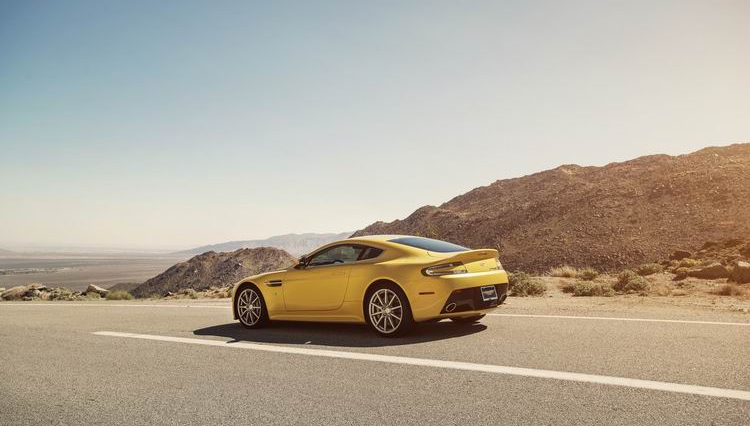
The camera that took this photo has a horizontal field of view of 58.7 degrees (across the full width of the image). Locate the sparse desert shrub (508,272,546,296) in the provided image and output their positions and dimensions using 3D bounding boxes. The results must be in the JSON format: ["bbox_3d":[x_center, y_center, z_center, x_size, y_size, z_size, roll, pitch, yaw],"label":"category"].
[{"bbox_3d":[3.177,1.483,14.025,0.858,0.479,0.760,-2,-3,13],"label":"sparse desert shrub"}]

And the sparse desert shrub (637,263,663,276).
[{"bbox_3d":[7.103,1.462,17.248,0.670,0.297,0.597,-3,-3,22],"label":"sparse desert shrub"}]

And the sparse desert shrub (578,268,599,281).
[{"bbox_3d":[5.441,1.567,16.989,0.508,0.342,0.504,-3,-3,18],"label":"sparse desert shrub"}]

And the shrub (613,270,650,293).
[{"bbox_3d":[5.103,1.363,13.262,0.752,0.454,0.667,-3,-3,21],"label":"shrub"}]

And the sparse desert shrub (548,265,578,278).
[{"bbox_3d":[5.502,1.707,19.455,0.872,0.335,0.733,-2,-3,16],"label":"sparse desert shrub"}]

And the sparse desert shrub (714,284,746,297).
[{"bbox_3d":[6.080,1.329,11.432,0.581,0.229,0.459,-3,-3,28],"label":"sparse desert shrub"}]

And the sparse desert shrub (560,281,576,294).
[{"bbox_3d":[3.975,1.530,13.693,0.369,0.236,0.366,-2,-3,16],"label":"sparse desert shrub"}]

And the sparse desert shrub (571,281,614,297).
[{"bbox_3d":[4.167,1.466,12.772,0.839,0.292,0.620,-3,-3,18],"label":"sparse desert shrub"}]

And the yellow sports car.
[{"bbox_3d":[-0.201,0.955,9.291,4.385,1.250,1.920,-6,-5,42],"label":"yellow sports car"}]

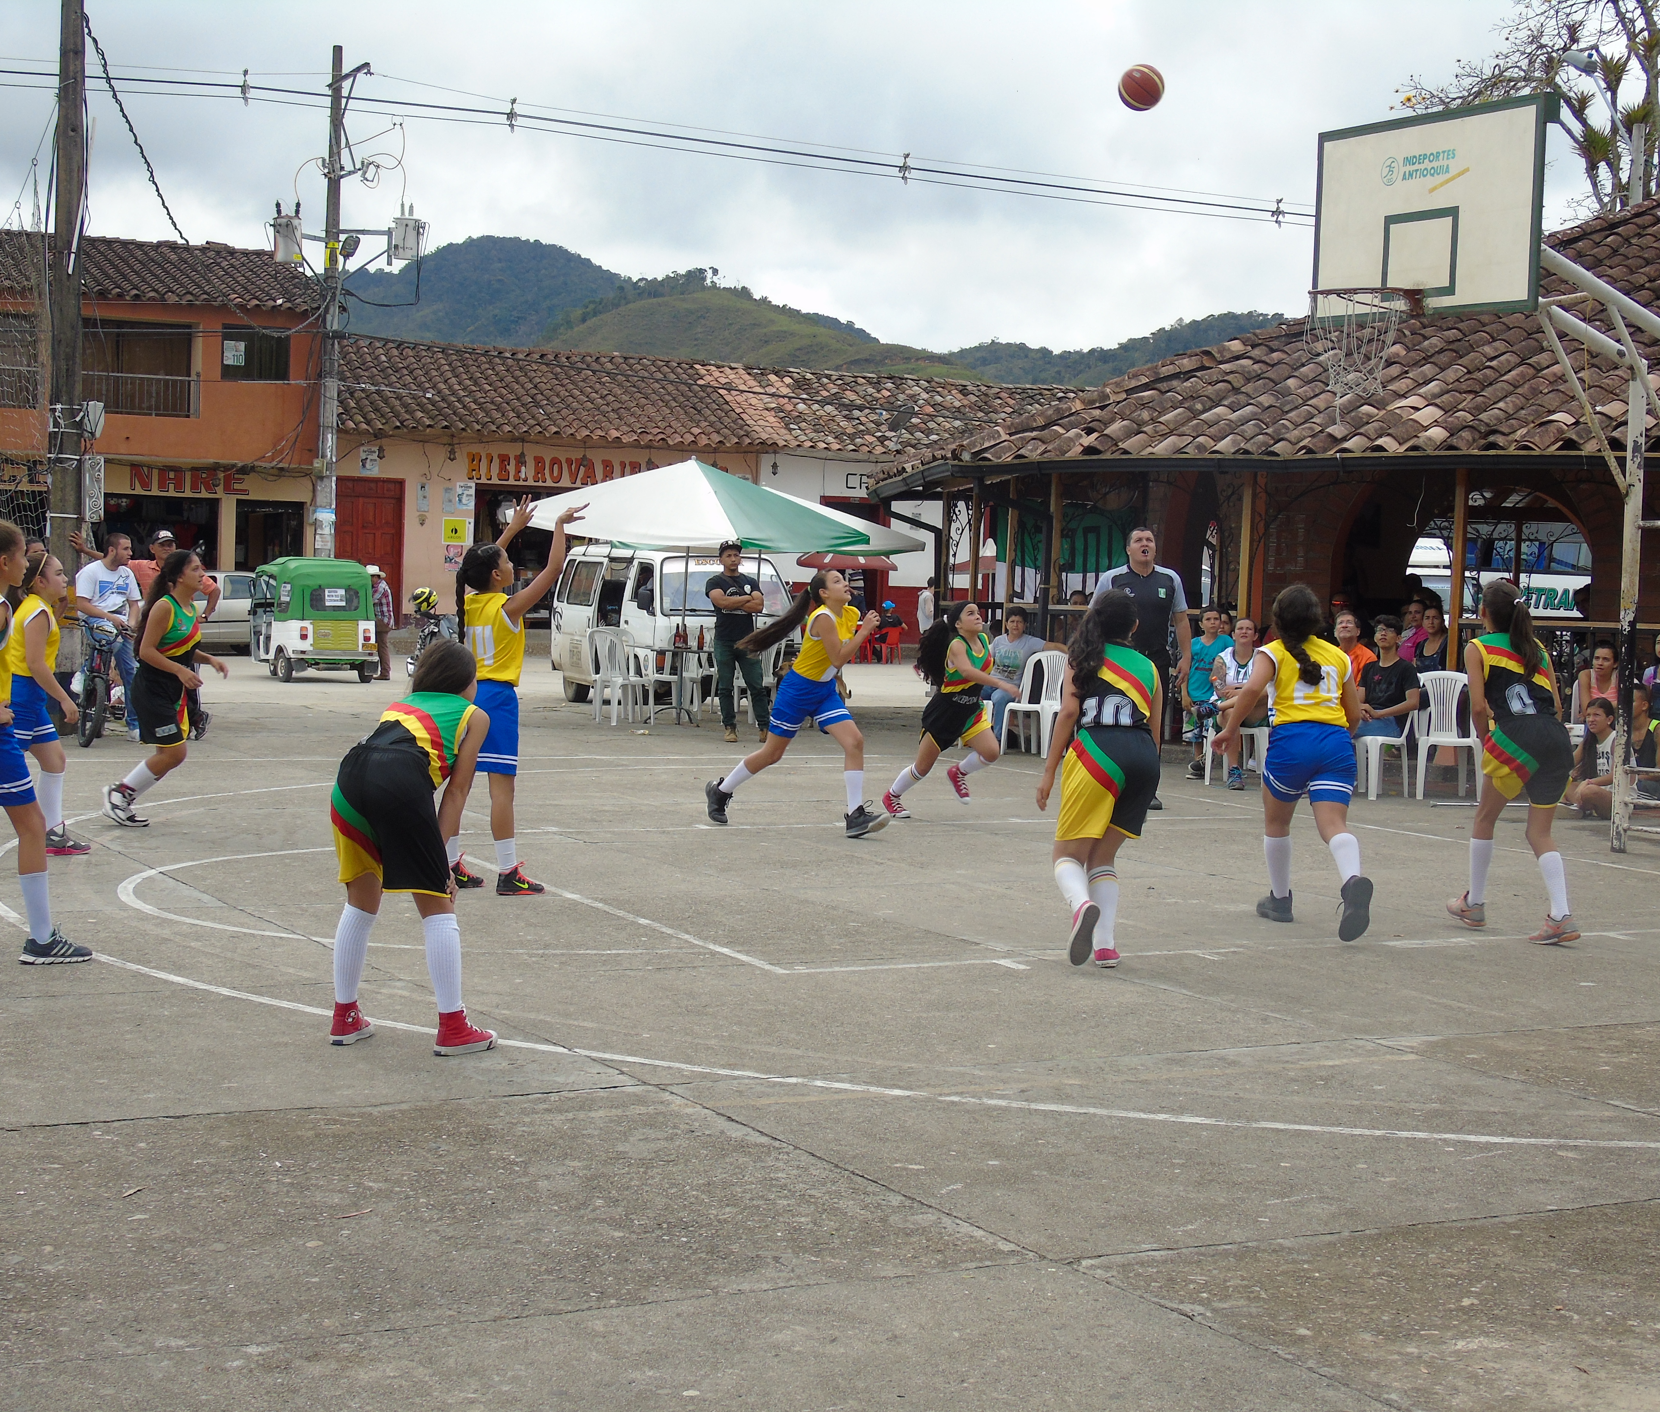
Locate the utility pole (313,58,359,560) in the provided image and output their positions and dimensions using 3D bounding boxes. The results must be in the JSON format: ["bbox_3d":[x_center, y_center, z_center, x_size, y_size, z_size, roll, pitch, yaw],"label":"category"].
[{"bbox_3d":[-8.501,-6.003,42.451,0.340,10.341,0.340,2,3,0],"label":"utility pole"}]

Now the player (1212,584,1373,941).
[{"bbox_3d":[1.939,0.218,10.365,0.620,1.441,0.600,2,3,10],"label":"player"}]

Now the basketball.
[{"bbox_3d":[1.584,-3.136,12.700,0.237,0.237,0.237,2,3,0],"label":"basketball"}]

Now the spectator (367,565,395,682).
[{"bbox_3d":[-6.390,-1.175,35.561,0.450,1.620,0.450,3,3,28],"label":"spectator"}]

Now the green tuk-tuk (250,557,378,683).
[{"bbox_3d":[-7.216,-1.217,34.759,1.300,1.700,2.600,0,3,-26],"label":"green tuk-tuk"}]

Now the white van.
[{"bbox_3d":[-1.878,-0.949,29.254,1.680,1.850,4.300,0,3,-21],"label":"white van"}]

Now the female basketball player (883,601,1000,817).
[{"bbox_3d":[0.697,0.012,15.046,0.720,1.330,0.520,3,3,30],"label":"female basketball player"}]

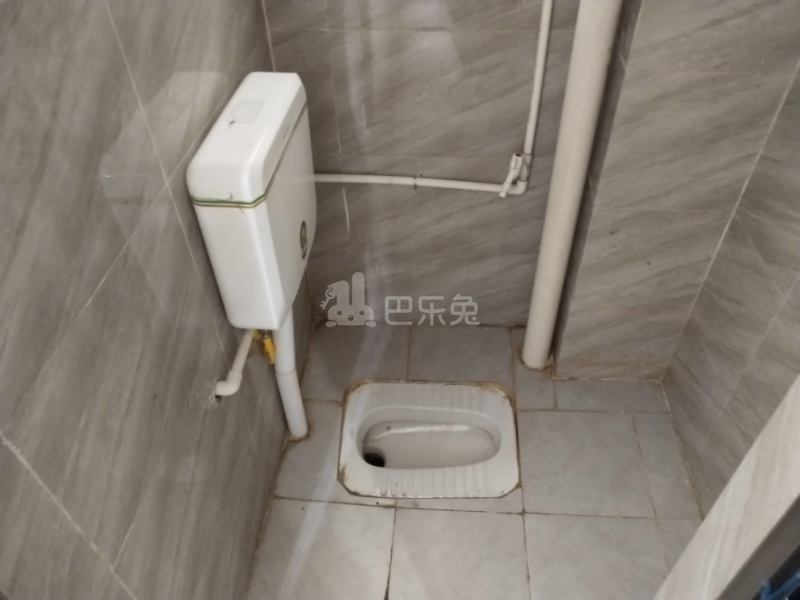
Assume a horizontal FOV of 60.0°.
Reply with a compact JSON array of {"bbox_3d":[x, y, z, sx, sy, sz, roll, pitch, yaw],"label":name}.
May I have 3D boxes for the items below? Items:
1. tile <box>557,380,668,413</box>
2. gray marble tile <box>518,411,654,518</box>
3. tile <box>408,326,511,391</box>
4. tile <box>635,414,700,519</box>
[{"bbox_3d":[0.599,0.278,1.981,0.309,0.012,0.119,2,43,4],"label":"tile"},{"bbox_3d":[0.479,0.427,1.825,0.314,0.012,0.322,2,43,4],"label":"gray marble tile"},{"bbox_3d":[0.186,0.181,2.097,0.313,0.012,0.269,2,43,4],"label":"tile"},{"bbox_3d":[0.689,0.431,1.815,0.106,0.012,0.323,2,43,4],"label":"tile"}]

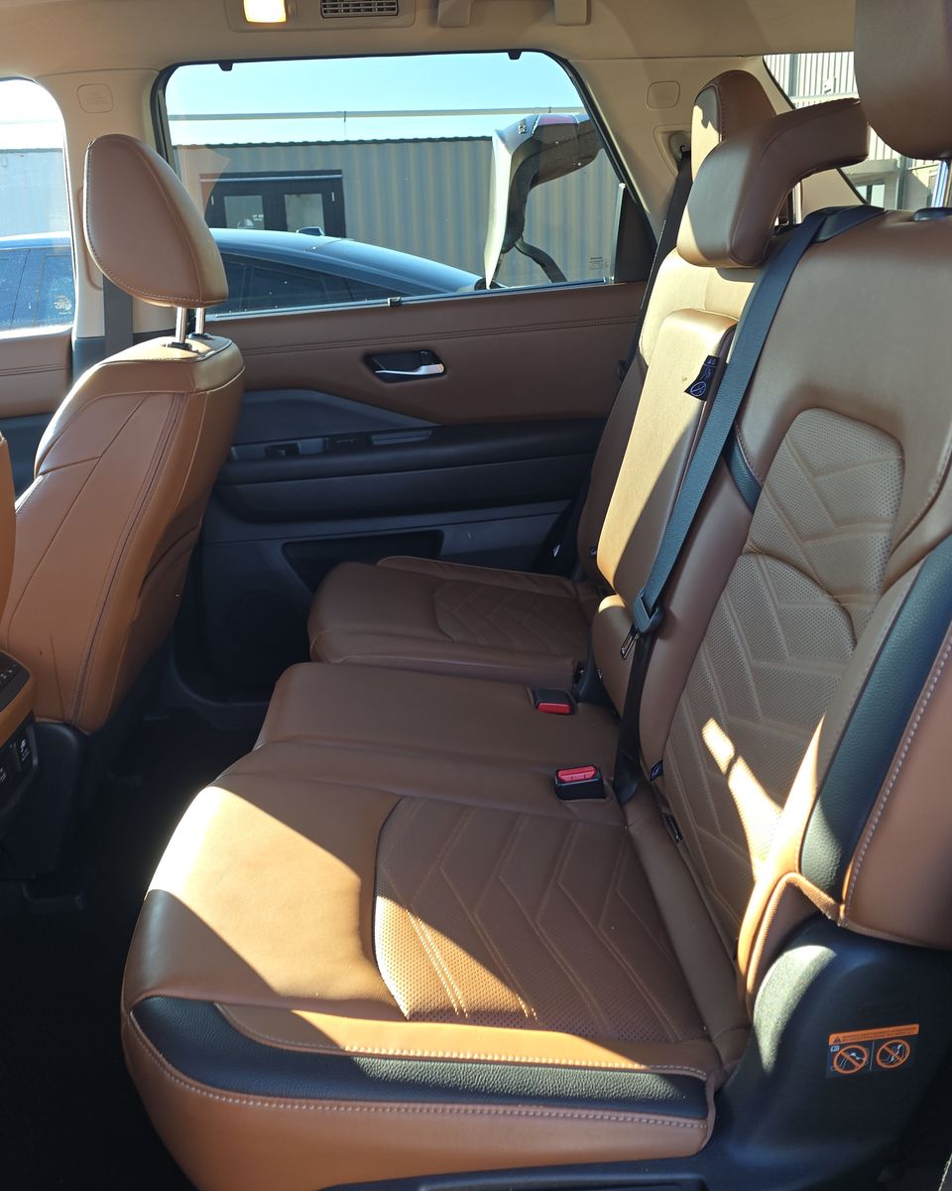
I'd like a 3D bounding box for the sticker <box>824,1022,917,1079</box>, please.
[{"bbox_3d":[0.283,0.326,0.750,0.063,0.038,0.003,-2,21,1],"label":"sticker"}]

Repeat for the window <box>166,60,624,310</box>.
[{"bbox_3d":[-0.140,-0.725,1.890,0.820,0.430,0.030,-2,43,1],"label":"window"}]

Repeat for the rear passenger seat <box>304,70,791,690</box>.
[{"bbox_3d":[0.110,-0.320,1.631,0.720,0.875,0.500,-2,18,1],"label":"rear passenger seat"}]

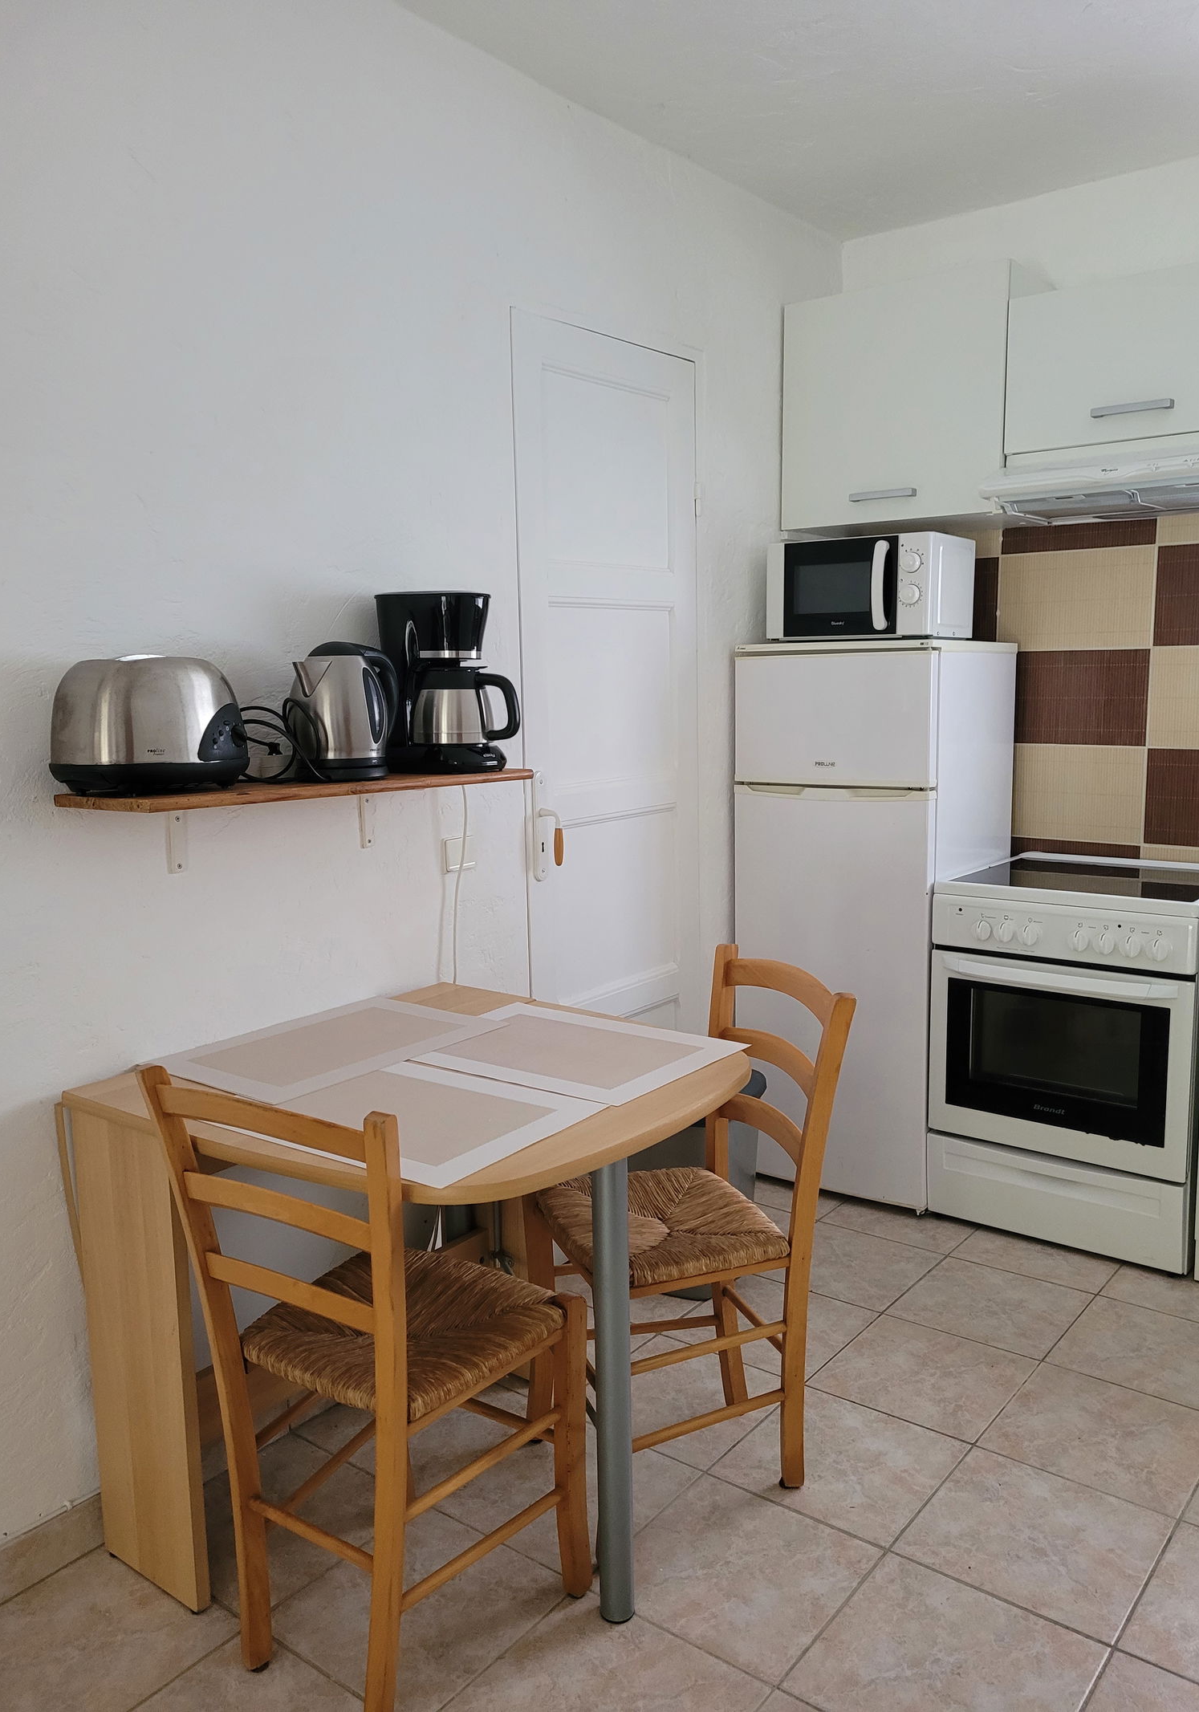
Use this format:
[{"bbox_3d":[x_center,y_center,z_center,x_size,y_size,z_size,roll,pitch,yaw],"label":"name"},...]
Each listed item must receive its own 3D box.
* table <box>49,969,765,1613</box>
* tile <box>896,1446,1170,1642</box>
[{"bbox_3d":[-0.227,0.707,2.077,0.835,0.746,0.833,5,10,38],"label":"table"},{"bbox_3d":[0.688,1.076,2.025,0.336,0.012,0.336,5,10,38],"label":"tile"}]

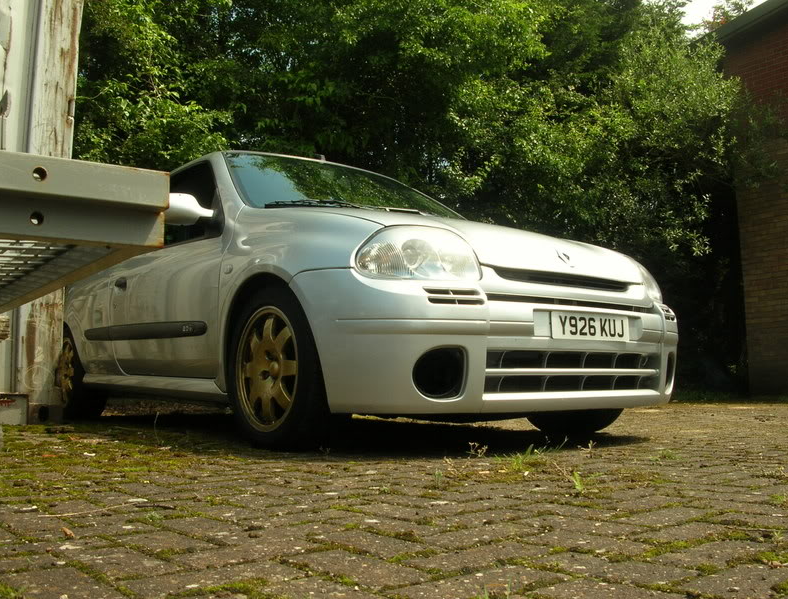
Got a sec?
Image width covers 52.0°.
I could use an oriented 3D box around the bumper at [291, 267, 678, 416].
[{"bbox_3d":[0.492,0.159,2.900,1.620,0.475,0.560,4,-6,-37],"label":"bumper"}]

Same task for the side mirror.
[{"bbox_3d":[-0.828,-0.368,3.246,0.220,0.135,0.130,4,-6,-37],"label":"side mirror"}]

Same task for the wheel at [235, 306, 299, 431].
[{"bbox_3d":[-0.370,0.245,2.838,0.175,0.425,0.424,4,-6,-37],"label":"wheel"}]

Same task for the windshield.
[{"bbox_3d":[-0.191,-0.513,3.862,1.360,0.130,0.830,4,26,-37],"label":"windshield"}]

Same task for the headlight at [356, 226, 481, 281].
[{"bbox_3d":[0.065,-0.159,2.546,0.345,0.220,0.280,4,-6,-37],"label":"headlight"}]

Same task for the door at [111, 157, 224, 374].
[{"bbox_3d":[-0.975,-0.174,3.725,0.290,1.065,1.270,4,-6,-37],"label":"door"}]

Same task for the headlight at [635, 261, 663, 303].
[{"bbox_3d":[0.974,-0.092,3.238,0.345,0.220,0.280,4,-6,-37],"label":"headlight"}]

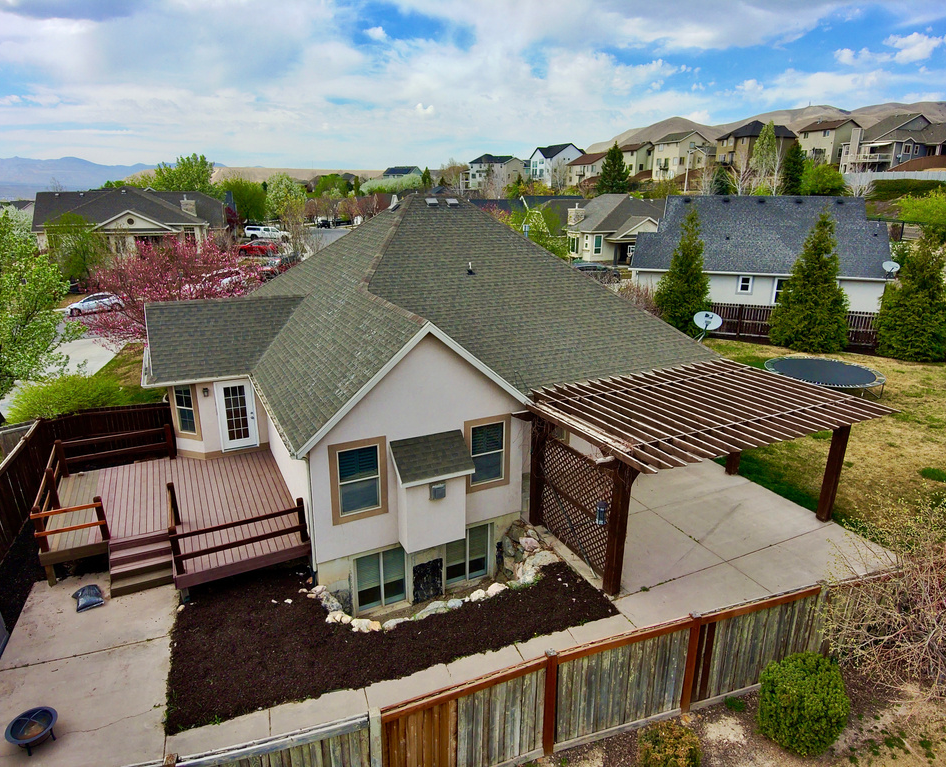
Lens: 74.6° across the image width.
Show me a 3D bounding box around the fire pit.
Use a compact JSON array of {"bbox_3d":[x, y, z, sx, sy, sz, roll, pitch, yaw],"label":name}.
[{"bbox_3d":[-6.521,5.222,9.225,0.660,0.410,0.660,-12,22,-33],"label":"fire pit"}]

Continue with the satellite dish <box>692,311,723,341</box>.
[{"bbox_3d":[6.874,-1.700,18.200,0.830,0.820,0.600,6,19,18],"label":"satellite dish"}]

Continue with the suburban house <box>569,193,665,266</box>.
[{"bbox_3d":[17.462,-18.425,72.785,14.500,7.400,11.500,-9,20,-27],"label":"suburban house"}]

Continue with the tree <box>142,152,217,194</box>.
[{"bbox_3d":[-39.246,-25.183,84.055,9.000,11.500,9.000,0,18,0],"label":"tree"}]

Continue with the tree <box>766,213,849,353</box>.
[{"bbox_3d":[18.096,-5.393,32.492,3.750,7.050,3.750,7,19,19],"label":"tree"}]

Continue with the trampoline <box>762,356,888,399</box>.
[{"bbox_3d":[14.157,-0.133,25.224,4.350,0.800,4.350,10,20,29],"label":"trampoline"}]

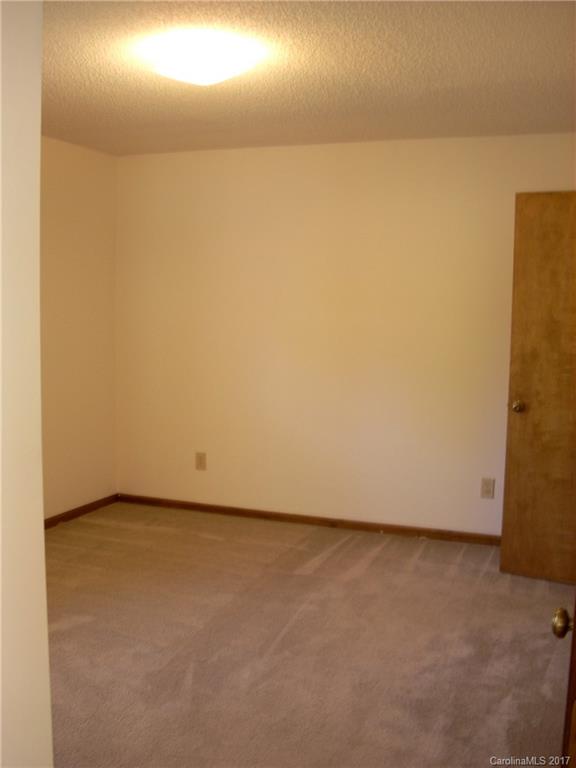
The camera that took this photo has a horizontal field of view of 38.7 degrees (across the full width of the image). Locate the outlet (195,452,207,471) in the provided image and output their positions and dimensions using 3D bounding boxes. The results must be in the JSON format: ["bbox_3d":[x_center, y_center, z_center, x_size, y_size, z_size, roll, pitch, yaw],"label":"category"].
[{"bbox_3d":[-0.593,0.530,5.575,0.073,0.117,0.010,3,6,21],"label":"outlet"}]

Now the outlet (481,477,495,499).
[{"bbox_3d":[1.195,0.627,4.890,0.073,0.117,0.010,3,6,21],"label":"outlet"}]

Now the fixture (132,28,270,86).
[{"bbox_3d":[-0.344,-1.255,3.210,0.460,0.130,0.460,1,6,0],"label":"fixture"}]

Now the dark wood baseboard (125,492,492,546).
[{"bbox_3d":[0.105,0.885,5.335,2.850,0.068,0.016,3,6,21],"label":"dark wood baseboard"}]

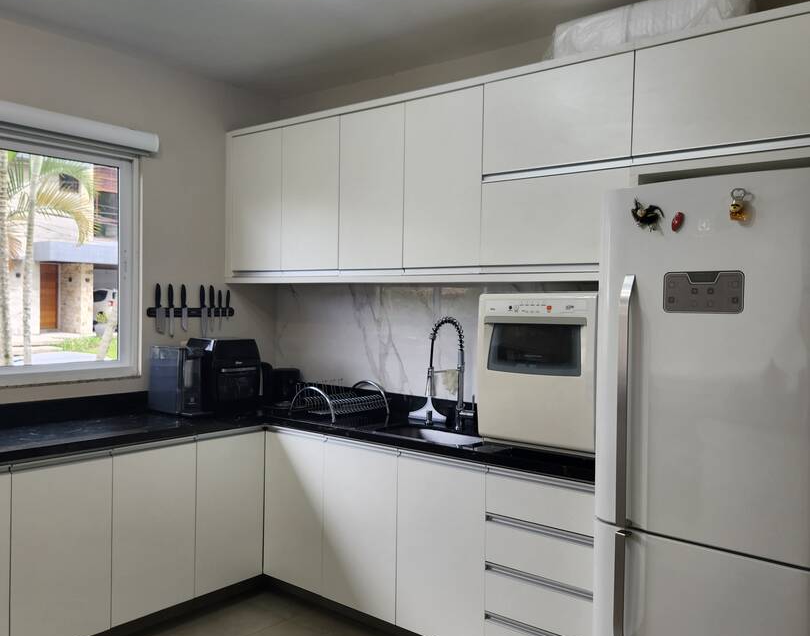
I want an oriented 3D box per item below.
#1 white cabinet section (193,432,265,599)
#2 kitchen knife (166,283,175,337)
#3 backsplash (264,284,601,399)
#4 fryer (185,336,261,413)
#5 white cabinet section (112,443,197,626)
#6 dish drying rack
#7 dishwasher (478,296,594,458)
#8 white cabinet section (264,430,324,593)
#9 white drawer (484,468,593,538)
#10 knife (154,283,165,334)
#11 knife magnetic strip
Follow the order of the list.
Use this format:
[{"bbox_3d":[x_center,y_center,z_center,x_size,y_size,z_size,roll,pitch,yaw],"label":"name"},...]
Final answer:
[{"bbox_3d":[-1.057,0.936,3.669,0.550,0.733,0.406,2,1,39],"label":"white cabinet section"},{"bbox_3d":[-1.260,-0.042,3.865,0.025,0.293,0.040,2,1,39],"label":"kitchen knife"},{"bbox_3d":[0.003,0.111,3.775,2.110,0.600,0.020,2,1,39],"label":"backsplash"},{"bbox_3d":[-0.938,0.301,3.730,0.265,0.375,0.300,0,1,-40],"label":"fryer"},{"bbox_3d":[-1.315,0.938,3.351,0.550,0.733,0.413,2,1,39],"label":"white cabinet section"},{"bbox_3d":[-0.336,0.410,3.632,0.355,0.163,0.390,2,1,40],"label":"dish drying rack"},{"bbox_3d":[0.631,0.211,2.930,0.512,0.610,0.410,2,1,40],"label":"dishwasher"},{"bbox_3d":[-0.378,0.946,3.734,0.423,0.733,0.550,2,1,39],"label":"white cabinet section"},{"bbox_3d":[0.634,0.657,2.777,0.443,0.169,0.500,2,1,40],"label":"white drawer"},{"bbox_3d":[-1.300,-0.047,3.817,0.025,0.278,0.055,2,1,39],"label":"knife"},{"bbox_3d":[-1.151,-0.027,3.893,0.020,0.048,0.543,2,1,40],"label":"knife magnetic strip"}]

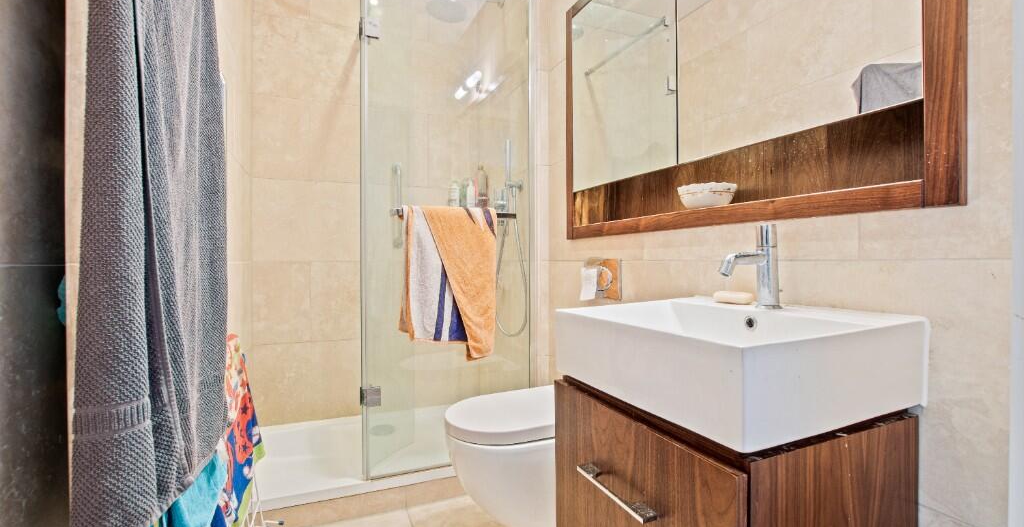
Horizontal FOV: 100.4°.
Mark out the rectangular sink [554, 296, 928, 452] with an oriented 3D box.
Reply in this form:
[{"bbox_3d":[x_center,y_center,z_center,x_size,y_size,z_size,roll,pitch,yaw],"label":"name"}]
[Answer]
[{"bbox_3d":[0.388,0.168,0.830,0.426,0.138,0.468,0,0,-24],"label":"rectangular sink"}]

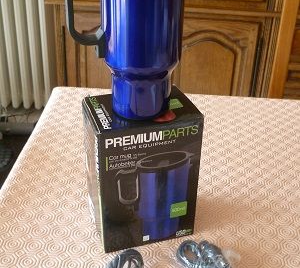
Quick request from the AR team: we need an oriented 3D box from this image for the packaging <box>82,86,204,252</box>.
[{"bbox_3d":[-0.011,0.046,0.578,0.122,0.183,0.084,-10,34,-16],"label":"packaging"}]

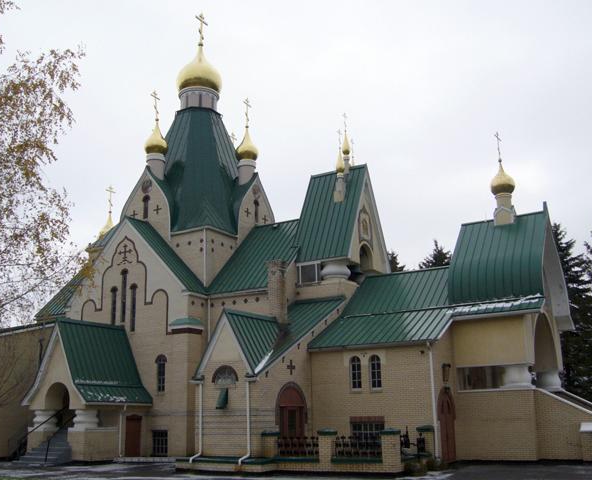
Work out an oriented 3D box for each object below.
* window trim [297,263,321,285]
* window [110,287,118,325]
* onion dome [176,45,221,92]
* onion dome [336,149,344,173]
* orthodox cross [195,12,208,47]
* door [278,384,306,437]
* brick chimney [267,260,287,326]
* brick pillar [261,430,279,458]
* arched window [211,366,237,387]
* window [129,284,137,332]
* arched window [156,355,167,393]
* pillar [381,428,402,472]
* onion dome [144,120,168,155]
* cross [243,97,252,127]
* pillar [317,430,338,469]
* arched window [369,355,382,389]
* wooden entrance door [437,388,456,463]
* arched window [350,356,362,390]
[{"bbox_3d":[0.599,1.594,29.954,1.229,1.043,0.130,-10,-17,28],"label":"window trim"},{"bbox_3d":[-8.941,3.391,31.987,0.470,2.170,0.150,-10,-17,28],"label":"window"},{"bbox_3d":[-5.870,-10.447,39.649,2.758,3.004,2.758,-2,-15,0],"label":"onion dome"},{"bbox_3d":[2.268,-4.052,33.051,0.390,1.331,0.390,-1,-15,0],"label":"onion dome"},{"bbox_3d":[-5.888,-13.116,40.321,0.118,2.216,1.133,-10,-17,29],"label":"orthodox cross"},{"bbox_3d":[-0.104,6.514,22.995,0.180,2.696,1.862,-10,-17,28],"label":"door"},{"bbox_3d":[-0.754,2.215,27.213,0.715,2.609,0.620,-10,-17,28],"label":"brick chimney"},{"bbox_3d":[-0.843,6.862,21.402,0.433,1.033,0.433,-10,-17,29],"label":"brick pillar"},{"bbox_3d":[-2.375,4.598,21.800,1.080,0.650,0.150,-10,-17,29],"label":"arched window"},{"bbox_3d":[-7.732,3.270,30.827,0.473,2.285,0.177,-10,-17,29],"label":"window"},{"bbox_3d":[-6.148,6.117,29.683,0.564,1.711,0.150,-10,-17,28],"label":"arched window"},{"bbox_3d":[2.846,6.265,19.290,0.453,1.239,0.453,-10,-17,29],"label":"pillar"},{"bbox_3d":[-7.648,-5.587,35.277,1.221,1.970,1.221,-2,-15,0],"label":"onion dome"},{"bbox_3d":[-2.897,-7.667,38.656,0.080,1.921,0.950,-10,-17,28],"label":"cross"},{"bbox_3d":[1.017,6.573,20.334,0.443,1.249,0.443,-10,-17,29],"label":"pillar"},{"bbox_3d":[2.884,4.786,23.345,0.491,1.288,0.140,-10,-17,28],"label":"arched window"},{"bbox_3d":[5.399,6.580,23.093,0.180,2.543,1.795,-10,-17,28],"label":"wooden entrance door"},{"bbox_3d":[2.256,4.923,23.855,0.483,1.202,0.177,-10,-17,29],"label":"arched window"}]

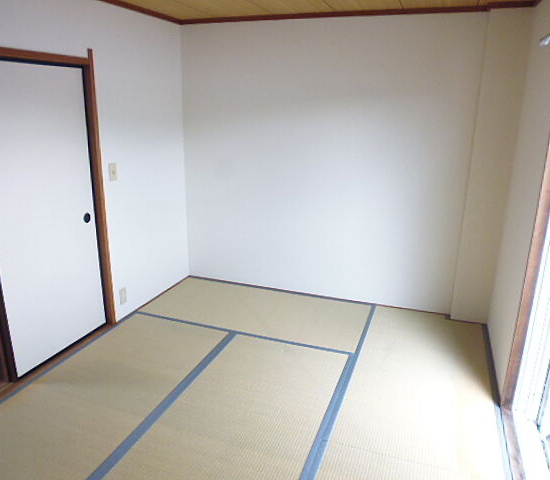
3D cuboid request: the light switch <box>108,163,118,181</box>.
[{"bbox_3d":[-1.130,-0.476,3.114,0.012,0.120,0.072,7,17,19],"label":"light switch"}]

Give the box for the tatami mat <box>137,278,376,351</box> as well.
[{"bbox_3d":[-0.148,0.582,3.618,1.735,0.045,0.850,7,17,19],"label":"tatami mat"}]

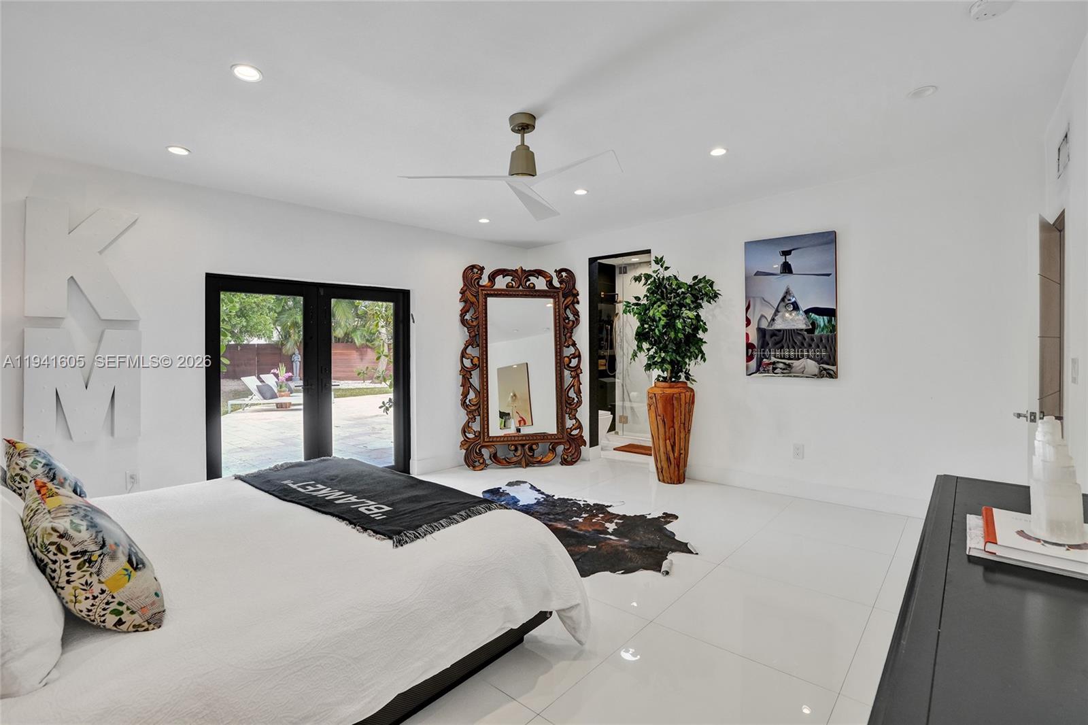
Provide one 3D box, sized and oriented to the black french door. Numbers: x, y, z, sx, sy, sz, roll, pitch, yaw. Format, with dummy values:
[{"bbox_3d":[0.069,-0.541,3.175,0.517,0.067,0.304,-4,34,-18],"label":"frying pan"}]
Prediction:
[{"bbox_3d":[-2.096,0.239,4.558,0.120,1.978,1.831,0,1,44],"label":"black french door"}]

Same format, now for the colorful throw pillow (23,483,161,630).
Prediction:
[{"bbox_3d":[-1.237,0.474,1.320,0.470,0.480,0.190,0,28,42],"label":"colorful throw pillow"}]

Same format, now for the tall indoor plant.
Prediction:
[{"bbox_3d":[1.268,0.064,4.888,0.970,2.280,0.880,0,1,42],"label":"tall indoor plant"}]

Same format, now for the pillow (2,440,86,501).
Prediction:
[{"bbox_3d":[-2.068,0.481,2.023,0.470,0.480,0.190,0,33,42],"label":"pillow"}]

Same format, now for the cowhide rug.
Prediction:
[{"bbox_3d":[0.180,1.214,3.869,1.490,0.020,2.350,-1,1,-33],"label":"cowhide rug"}]

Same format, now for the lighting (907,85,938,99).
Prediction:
[{"bbox_3d":[2.071,-1.476,2.640,0.135,0.030,0.135,0,1,42],"label":"lighting"}]

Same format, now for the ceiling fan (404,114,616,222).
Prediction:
[{"bbox_3d":[-0.189,-1.227,2.808,1.240,0.399,1.320,0,1,-11],"label":"ceiling fan"}]

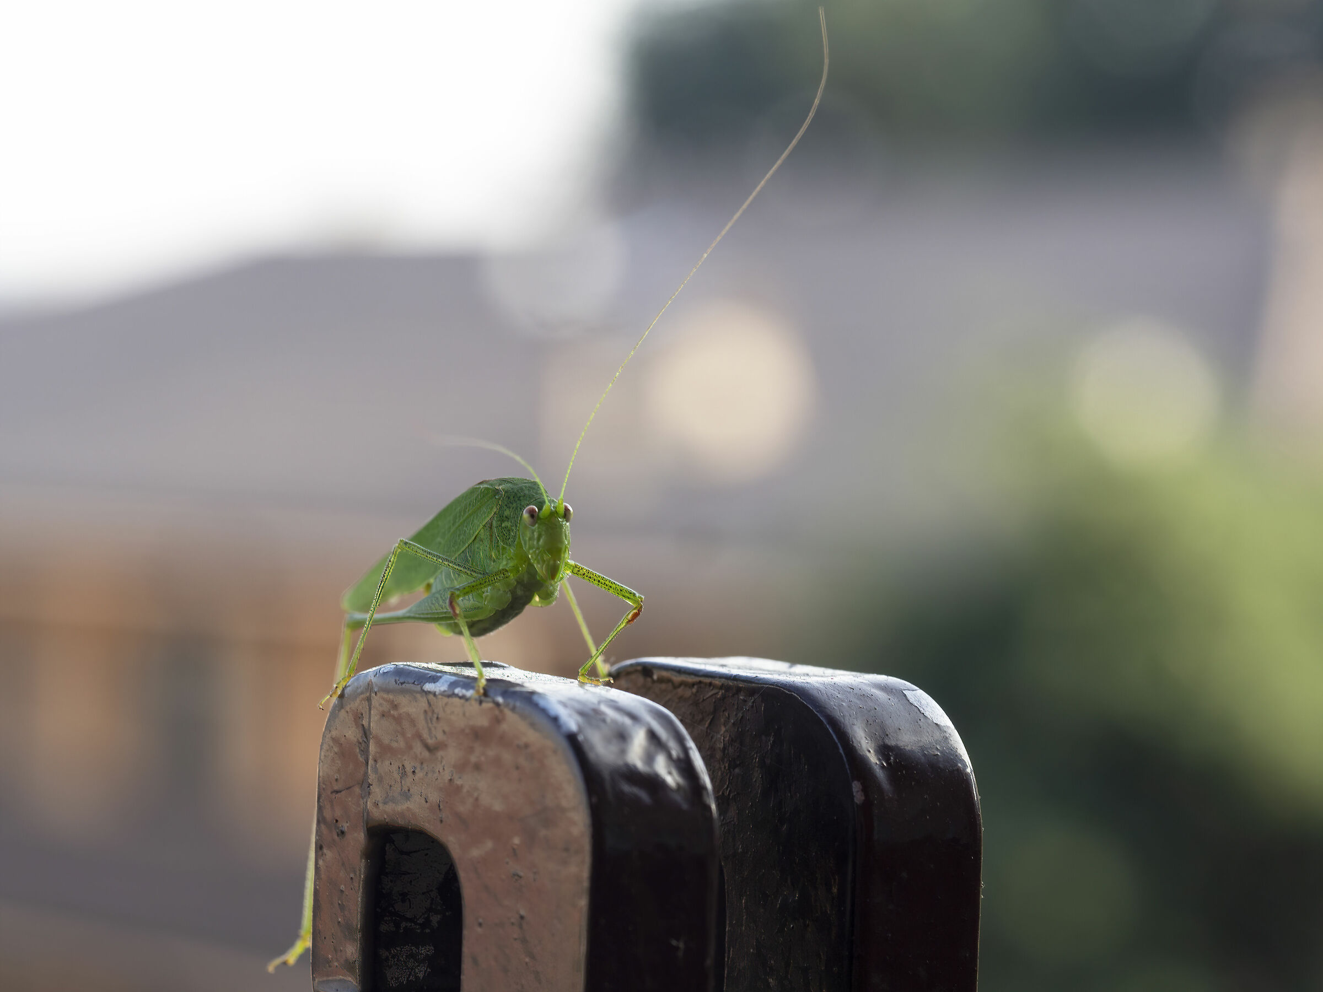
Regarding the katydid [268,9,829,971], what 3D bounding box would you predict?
[{"bbox_3d":[-0.011,0.001,0.422,0.035,0.087,0.049,-1,3,-30],"label":"katydid"}]

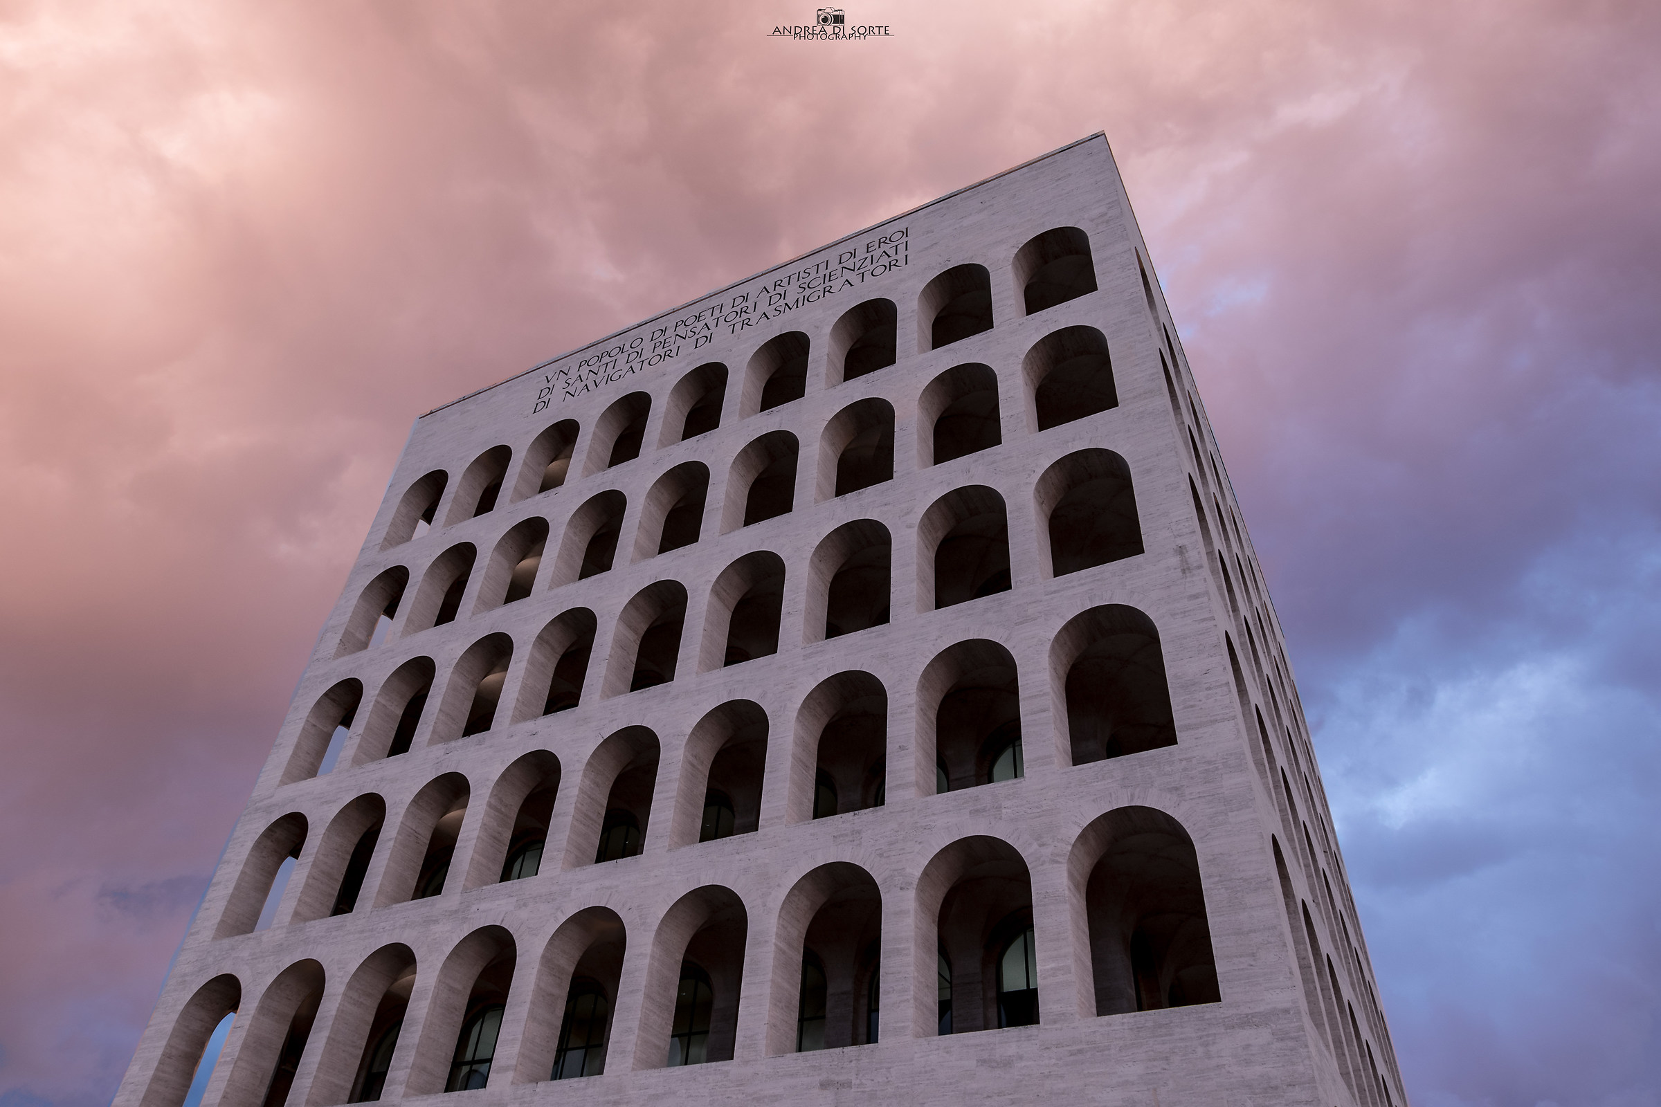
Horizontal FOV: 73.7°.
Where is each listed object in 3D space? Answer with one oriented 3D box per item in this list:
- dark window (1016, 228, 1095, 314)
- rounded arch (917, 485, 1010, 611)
[{"bbox_3d":[10.449,-12.594,50.835,3.710,5.840,1.800,-17,-46,22],"label":"dark window"},{"bbox_3d":[5.352,0.034,42.582,3.710,5.840,1.800,-17,-46,22],"label":"rounded arch"}]

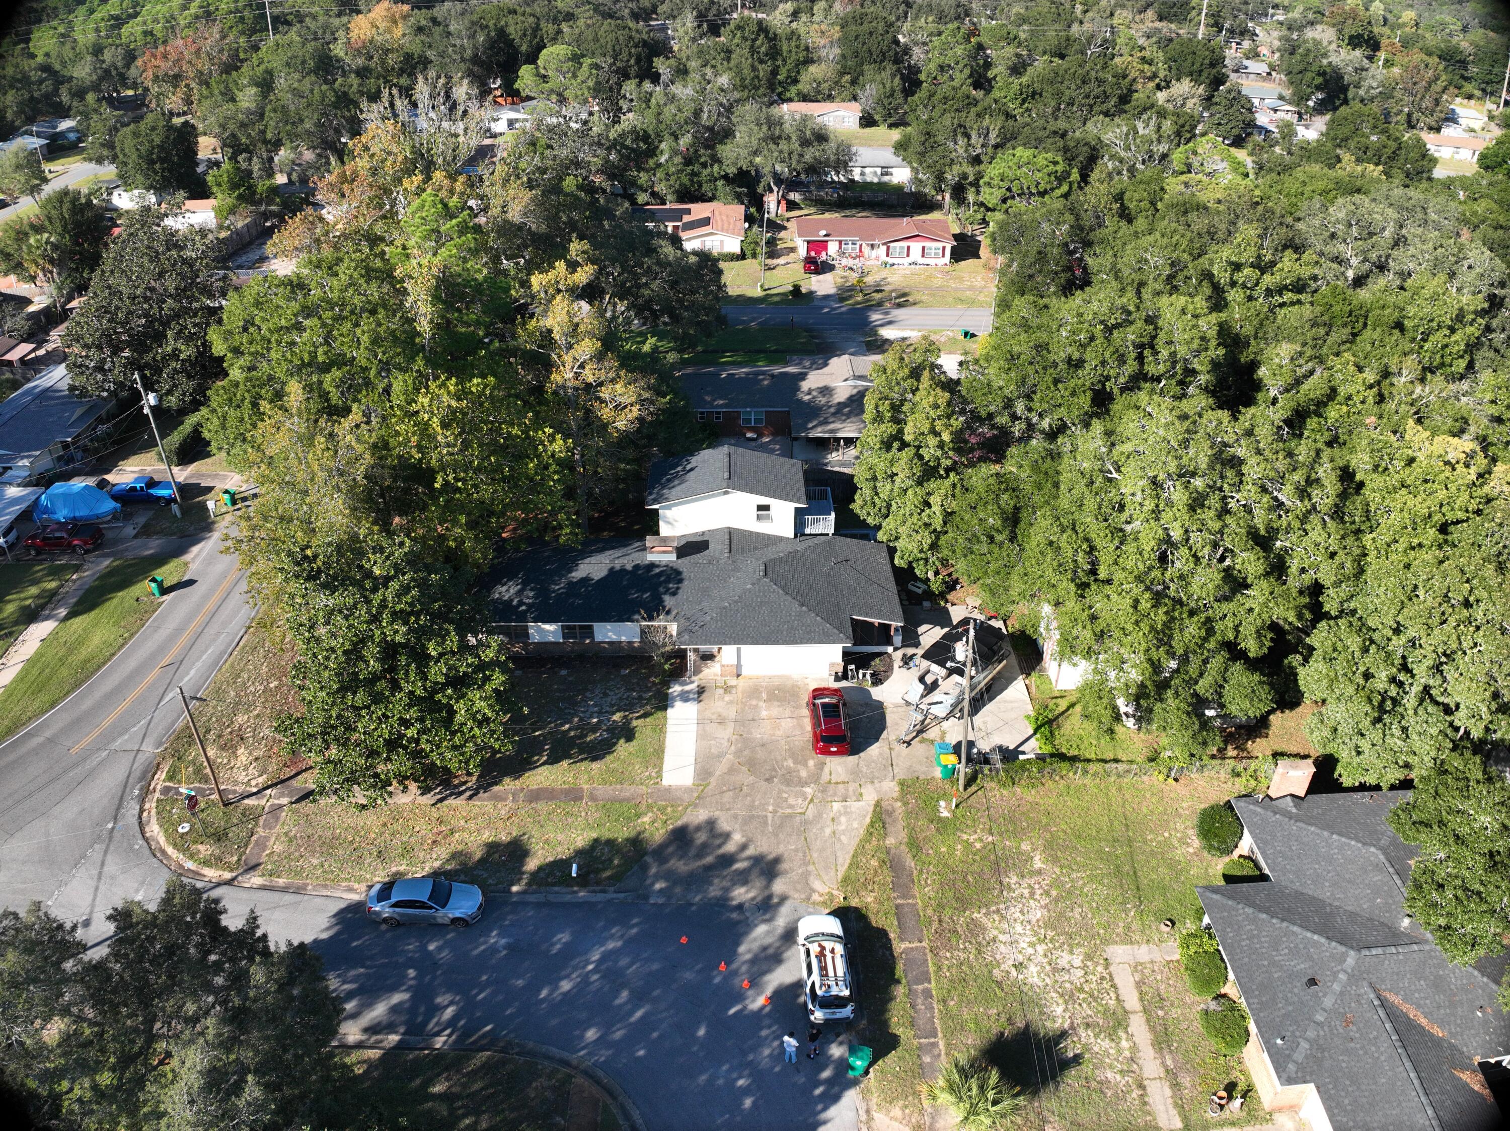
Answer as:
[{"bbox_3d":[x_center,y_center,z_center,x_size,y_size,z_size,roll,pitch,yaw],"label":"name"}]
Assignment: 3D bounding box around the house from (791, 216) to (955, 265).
[{"bbox_3d":[14.231,-39.698,126.574,18.800,3.800,10.800,0,32,0],"label":"house"}]

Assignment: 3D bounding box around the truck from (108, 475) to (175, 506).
[{"bbox_3d":[-43.757,-5.397,75.457,4.850,1.660,1.770,1,33,2],"label":"truck"}]

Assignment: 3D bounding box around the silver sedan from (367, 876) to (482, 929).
[{"bbox_3d":[-14.129,14.411,45.147,4.850,1.450,1.840,2,33,2],"label":"silver sedan"}]

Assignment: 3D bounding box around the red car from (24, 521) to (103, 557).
[{"bbox_3d":[-46.212,-1.836,69.900,4.880,1.740,1.820,-1,33,-1],"label":"red car"}]

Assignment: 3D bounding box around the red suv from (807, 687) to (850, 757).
[{"bbox_3d":[3.898,7.962,54.866,1.840,1.680,4.650,0,33,0],"label":"red suv"}]

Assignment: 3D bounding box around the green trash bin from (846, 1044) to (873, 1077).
[{"bbox_3d":[3.914,18.542,39.125,0.860,1.080,0.700,3,33,5],"label":"green trash bin"}]

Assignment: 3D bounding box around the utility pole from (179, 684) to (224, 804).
[{"bbox_3d":[-24.602,8.168,46.458,0.240,7.260,0.240,0,32,0],"label":"utility pole"}]

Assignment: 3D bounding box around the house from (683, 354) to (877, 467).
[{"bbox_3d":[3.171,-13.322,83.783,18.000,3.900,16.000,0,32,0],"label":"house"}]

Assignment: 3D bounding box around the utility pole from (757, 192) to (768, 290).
[{"bbox_3d":[1.137,-34.919,112.724,0.400,10.593,0.400,2,33,-1],"label":"utility pole"}]

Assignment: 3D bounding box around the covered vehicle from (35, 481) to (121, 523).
[{"bbox_3d":[-43.332,-4.009,67.129,6.000,2.300,2.500,0,32,0],"label":"covered vehicle"}]

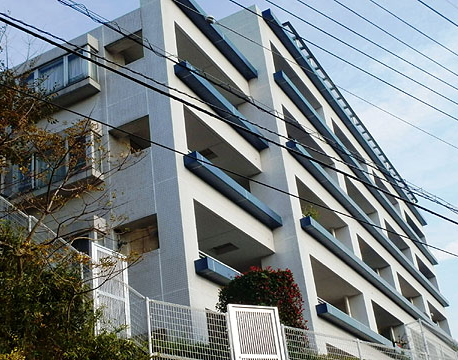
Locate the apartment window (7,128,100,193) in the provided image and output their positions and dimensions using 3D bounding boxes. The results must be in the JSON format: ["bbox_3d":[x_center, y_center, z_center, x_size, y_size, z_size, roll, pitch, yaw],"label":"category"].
[{"bbox_3d":[-4.743,-0.268,19.335,2.800,1.300,0.480,-19,-29,21],"label":"apartment window"}]

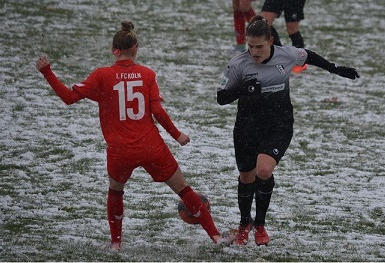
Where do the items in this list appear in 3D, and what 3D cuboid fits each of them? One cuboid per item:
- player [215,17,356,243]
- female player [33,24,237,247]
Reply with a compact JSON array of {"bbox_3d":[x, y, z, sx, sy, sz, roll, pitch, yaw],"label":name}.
[{"bbox_3d":[0.675,-0.005,23.100,0.980,1.630,0.600,2,9,10],"label":"player"},{"bbox_3d":[-0.405,0.030,22.900,1.360,1.610,0.720,0,9,0],"label":"female player"}]

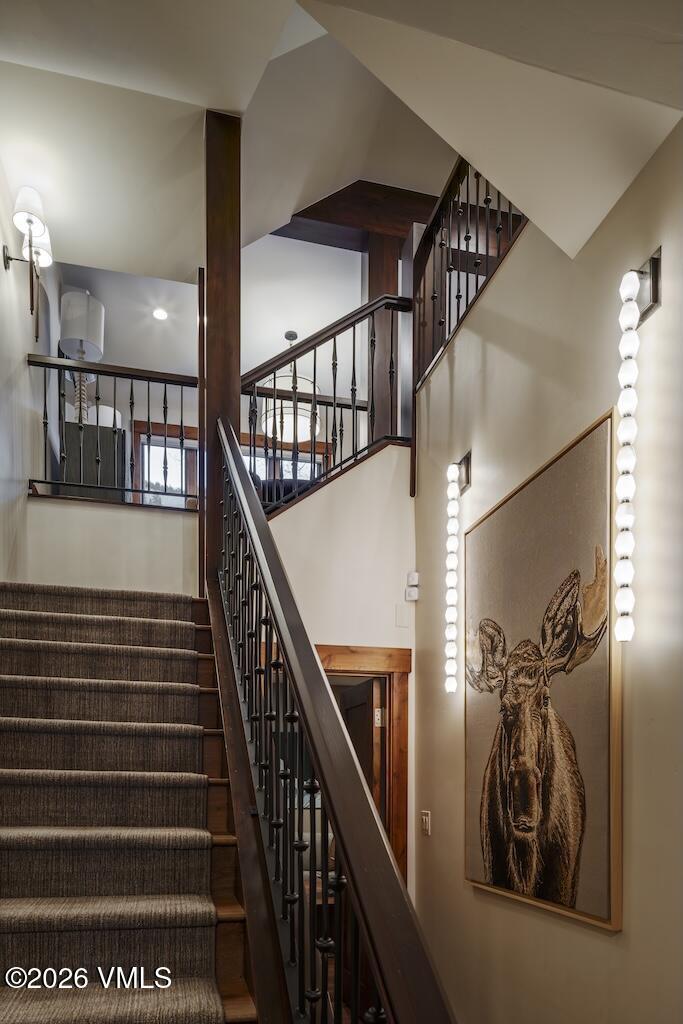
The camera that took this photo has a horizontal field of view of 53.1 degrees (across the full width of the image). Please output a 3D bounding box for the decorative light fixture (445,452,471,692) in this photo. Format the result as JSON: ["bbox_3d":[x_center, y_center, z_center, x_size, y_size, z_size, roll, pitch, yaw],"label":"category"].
[{"bbox_3d":[0.604,0.339,3.594,0.110,1.240,0.118,0,0,-14],"label":"decorative light fixture"}]

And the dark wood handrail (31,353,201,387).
[{"bbox_3d":[-1.479,-0.927,4.485,1.060,0.057,0.065,5,-1,-14],"label":"dark wood handrail"}]

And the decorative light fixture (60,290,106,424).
[{"bbox_3d":[-1.877,-1.105,4.950,0.300,0.990,0.300,0,0,-14],"label":"decorative light fixture"}]

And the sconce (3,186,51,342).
[{"bbox_3d":[-1.742,-1.344,3.810,0.240,0.720,0.400,0,0,-14],"label":"sconce"}]

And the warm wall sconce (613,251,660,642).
[{"bbox_3d":[0.956,-0.197,2.225,0.110,1.240,0.118,0,0,-14],"label":"warm wall sconce"}]

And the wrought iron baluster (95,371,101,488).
[{"bbox_3d":[-1.590,-0.532,4.455,0.034,0.730,0.034,0,0,-14],"label":"wrought iron baluster"}]

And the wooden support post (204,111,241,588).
[{"bbox_3d":[-0.674,-0.910,3.857,0.178,2.600,0.178,0,0,-14],"label":"wooden support post"}]

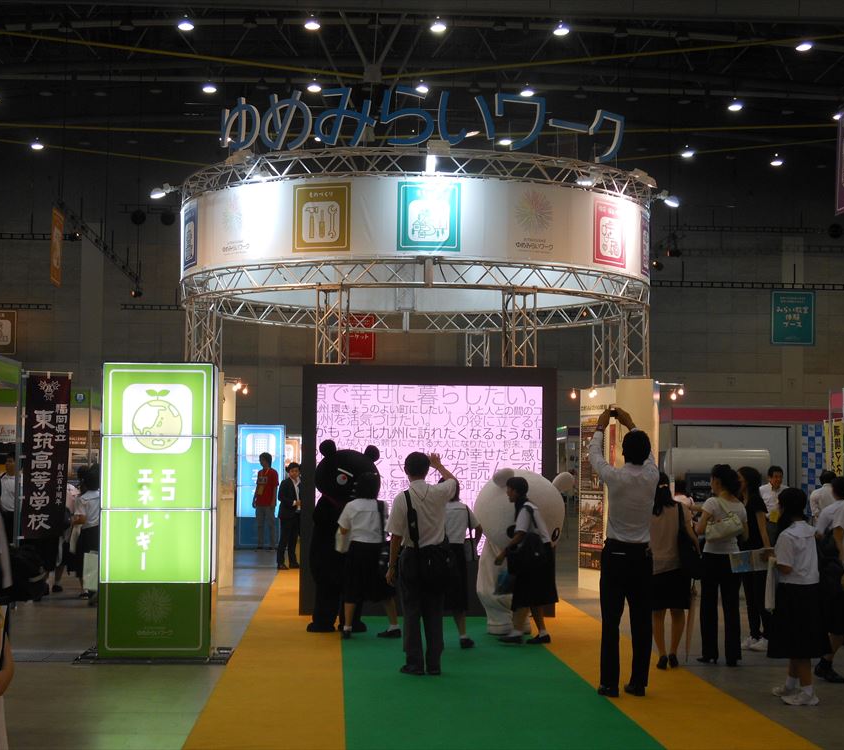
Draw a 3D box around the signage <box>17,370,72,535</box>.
[{"bbox_3d":[-4.090,0.896,17.887,0.570,1.800,0.050,2,-4,-28],"label":"signage"}]

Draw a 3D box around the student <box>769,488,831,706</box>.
[{"bbox_3d":[2.584,1.507,11.347,0.400,1.446,0.450,-2,-4,39],"label":"student"}]

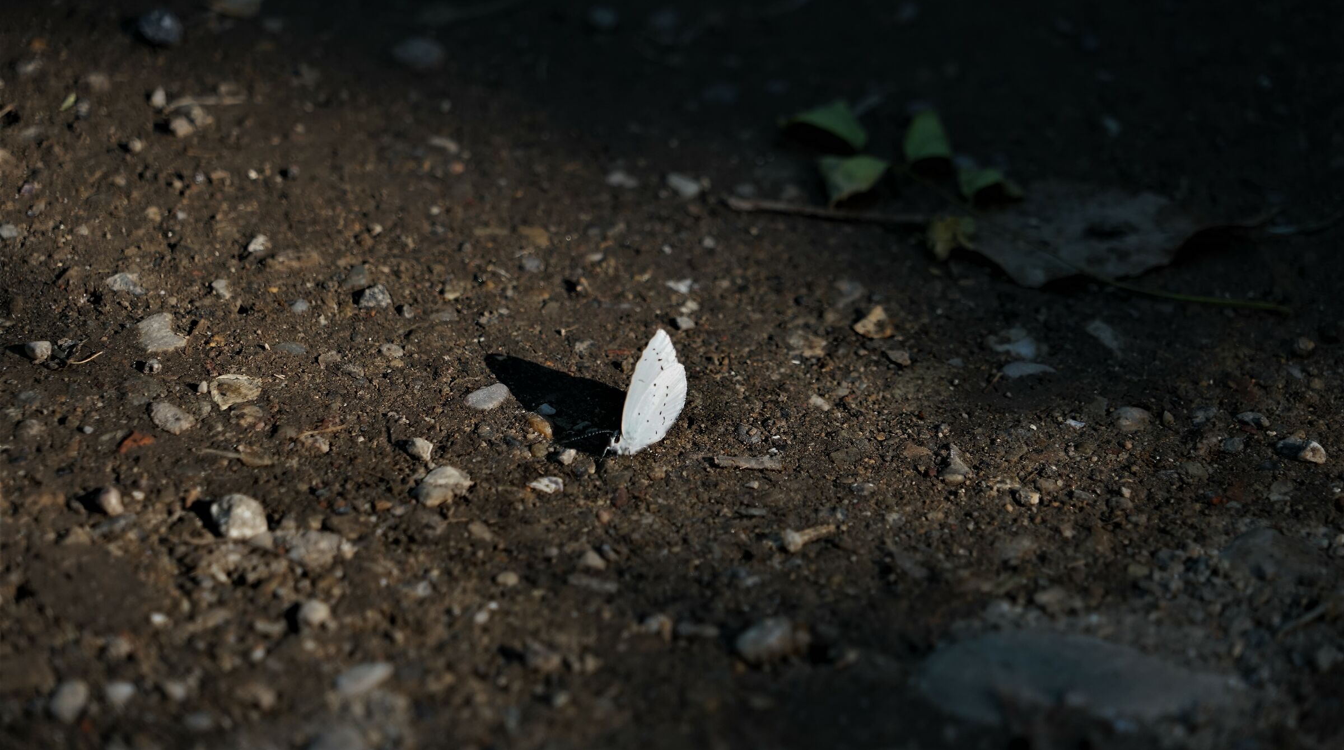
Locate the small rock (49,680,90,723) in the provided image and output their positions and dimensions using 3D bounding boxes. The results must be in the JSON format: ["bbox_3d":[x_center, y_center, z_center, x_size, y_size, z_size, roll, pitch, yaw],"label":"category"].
[{"bbox_3d":[-0.068,0.037,1.006,0.005,0.004,0.006,5,33,0],"label":"small rock"}]

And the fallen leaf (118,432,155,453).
[{"bbox_3d":[-0.068,0.008,1.131,0.005,0.001,0.004,-7,32,-21],"label":"fallen leaf"}]

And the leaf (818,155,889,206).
[{"bbox_3d":[0.023,-0.024,1.117,0.009,0.003,0.006,0,39,0],"label":"leaf"}]

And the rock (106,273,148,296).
[{"bbox_3d":[-0.066,-0.011,1.081,0.005,0.002,0.004,5,33,0],"label":"rock"}]

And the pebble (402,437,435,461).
[{"bbox_3d":[-0.030,0.009,1.054,0.004,0.002,0.004,5,33,0],"label":"pebble"}]

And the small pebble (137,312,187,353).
[{"bbox_3d":[-0.061,-0.005,1.072,0.006,0.004,0.007,5,33,0],"label":"small pebble"}]

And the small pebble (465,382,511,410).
[{"bbox_3d":[-0.024,0.003,1.148,0.006,0.003,0.005,-17,37,-34],"label":"small pebble"}]

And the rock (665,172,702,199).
[{"bbox_3d":[0.001,-0.023,1.108,0.005,0.003,0.005,5,33,0],"label":"rock"}]

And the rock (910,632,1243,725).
[{"bbox_3d":[0.050,0.037,1.100,0.040,0.006,0.019,6,30,0],"label":"rock"}]

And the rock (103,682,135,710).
[{"bbox_3d":[-0.064,0.037,1.042,0.004,0.002,0.003,0,39,0],"label":"rock"}]

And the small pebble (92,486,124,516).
[{"bbox_3d":[-0.065,0.015,1.033,0.004,0.003,0.004,4,37,0],"label":"small pebble"}]

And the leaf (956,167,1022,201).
[{"bbox_3d":[0.043,-0.026,1.204,0.009,0.004,0.006,6,30,0],"label":"leaf"}]

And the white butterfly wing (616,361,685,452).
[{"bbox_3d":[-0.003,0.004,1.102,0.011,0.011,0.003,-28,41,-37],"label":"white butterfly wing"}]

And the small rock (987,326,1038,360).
[{"bbox_3d":[0.041,-0.004,1.068,0.006,0.002,0.005,4,37,0],"label":"small rock"}]

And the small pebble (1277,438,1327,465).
[{"bbox_3d":[0.074,0.009,1.054,0.006,0.003,0.004,13,38,12],"label":"small pebble"}]

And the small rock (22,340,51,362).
[{"bbox_3d":[-0.076,-0.003,1.066,0.003,0.002,0.003,5,33,0],"label":"small rock"}]

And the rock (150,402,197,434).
[{"bbox_3d":[-0.059,0.005,1.056,0.006,0.003,0.006,5,33,0],"label":"rock"}]

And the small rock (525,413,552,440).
[{"bbox_3d":[-0.016,0.006,1.050,0.003,0.002,0.004,4,37,0],"label":"small rock"}]

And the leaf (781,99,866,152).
[{"bbox_3d":[0.019,-0.031,1.099,0.010,0.005,0.008,4,37,0],"label":"leaf"}]

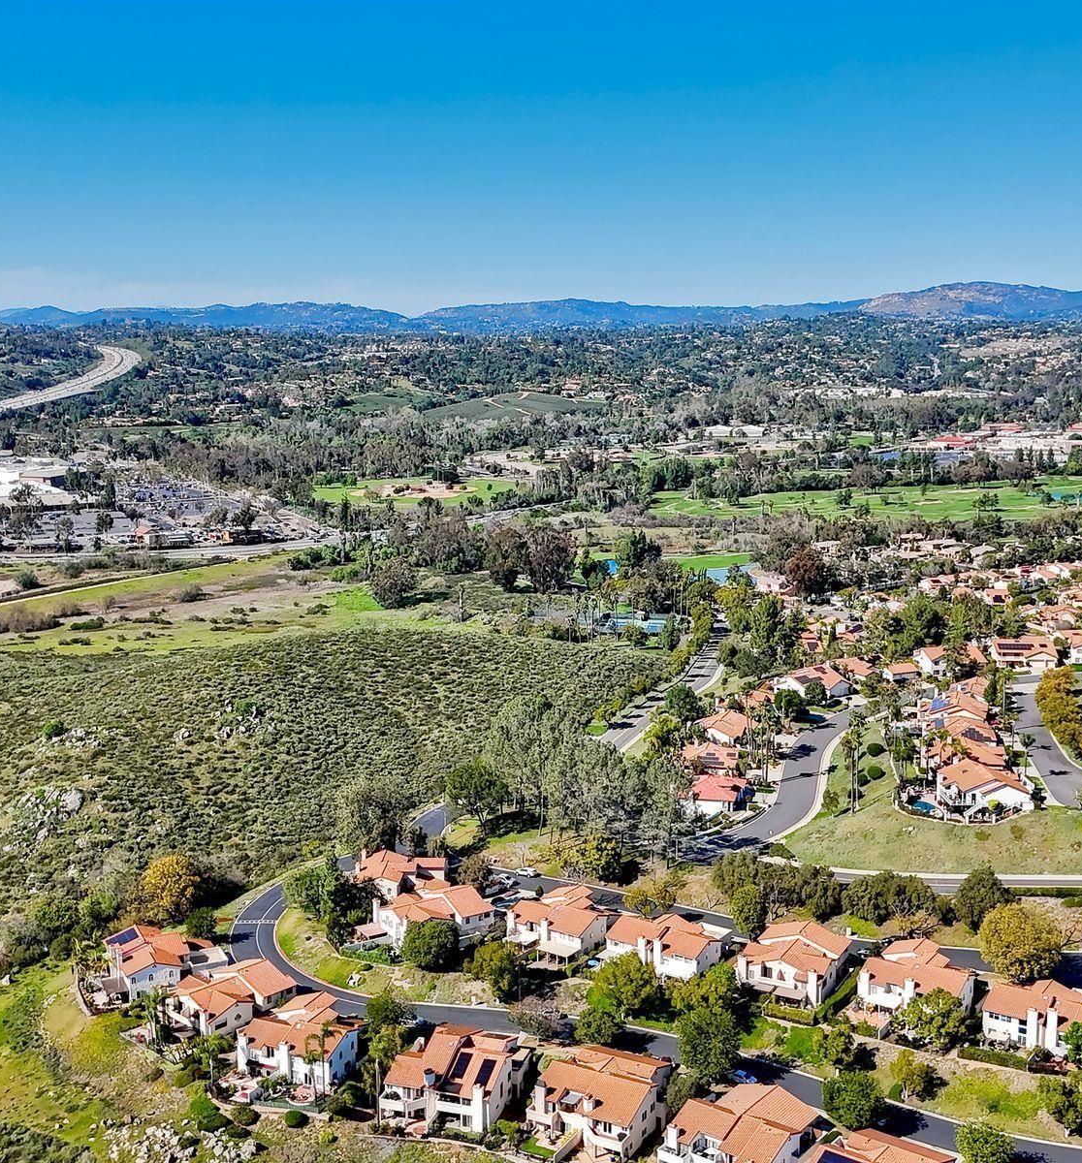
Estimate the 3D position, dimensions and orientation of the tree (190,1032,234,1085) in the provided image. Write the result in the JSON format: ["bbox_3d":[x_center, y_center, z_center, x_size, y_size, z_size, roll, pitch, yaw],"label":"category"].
[{"bbox_3d":[-56.020,81.176,214.429,6.600,9.800,6.600,0,11,0],"label":"tree"}]

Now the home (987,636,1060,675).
[{"bbox_3d":[154.435,22.575,402.706,18.500,8.000,16.000,1,11,7],"label":"home"}]

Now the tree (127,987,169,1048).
[{"bbox_3d":[-69.654,77.796,223.959,6.600,10.800,6.600,0,11,0],"label":"tree"}]

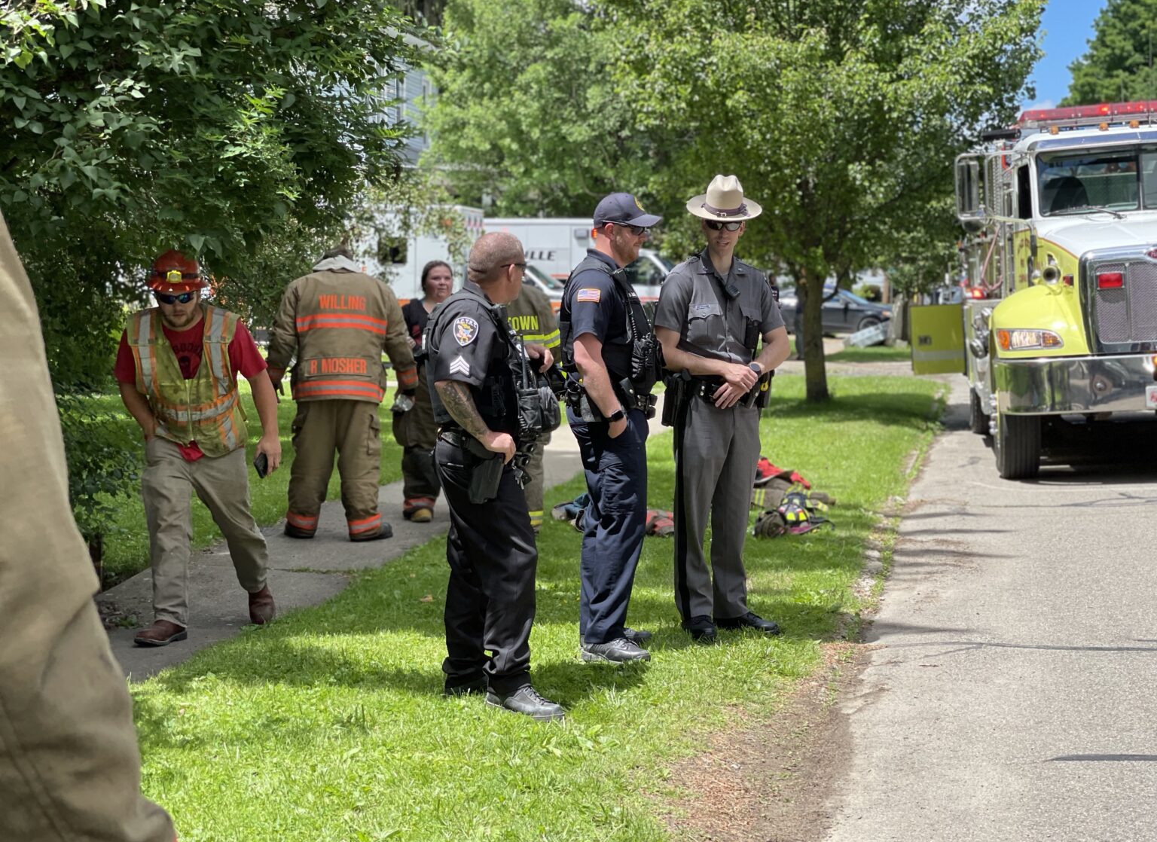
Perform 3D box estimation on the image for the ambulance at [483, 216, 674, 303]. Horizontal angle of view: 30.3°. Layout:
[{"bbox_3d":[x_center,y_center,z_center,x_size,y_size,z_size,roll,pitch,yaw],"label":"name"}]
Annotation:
[{"bbox_3d":[-0.278,-3.295,49.879,6.800,2.780,2.400,0,4,7],"label":"ambulance"}]

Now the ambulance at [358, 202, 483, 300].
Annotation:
[{"bbox_3d":[-2.966,-2.930,43.421,6.800,2.780,2.400,1,4,12],"label":"ambulance"}]

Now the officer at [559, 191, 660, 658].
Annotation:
[{"bbox_3d":[0.129,0.019,8.562,0.400,1.842,0.540,1,4,9],"label":"officer"}]

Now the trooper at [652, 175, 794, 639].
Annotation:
[{"bbox_3d":[0.609,-0.060,9.039,0.540,1.935,0.360,-1,4,-22],"label":"trooper"}]

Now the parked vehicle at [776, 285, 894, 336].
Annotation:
[{"bbox_3d":[6.755,-3.162,62.442,4.850,1.470,1.850,1,4,12],"label":"parked vehicle"}]

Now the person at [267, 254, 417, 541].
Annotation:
[{"bbox_3d":[-1.431,-0.176,12.846,0.880,1.701,0.500,0,4,-3],"label":"person"}]

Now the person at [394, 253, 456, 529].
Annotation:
[{"bbox_3d":[-0.922,-0.201,13.798,0.560,1.663,0.400,-1,4,-17],"label":"person"}]

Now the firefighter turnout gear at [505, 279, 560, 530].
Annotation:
[{"bbox_3d":[-0.457,-0.206,13.046,0.800,1.727,0.480,0,4,0],"label":"firefighter turnout gear"}]

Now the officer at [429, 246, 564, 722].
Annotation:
[{"bbox_3d":[-0.306,0.182,7.696,0.480,1.713,0.560,0,4,-3],"label":"officer"}]

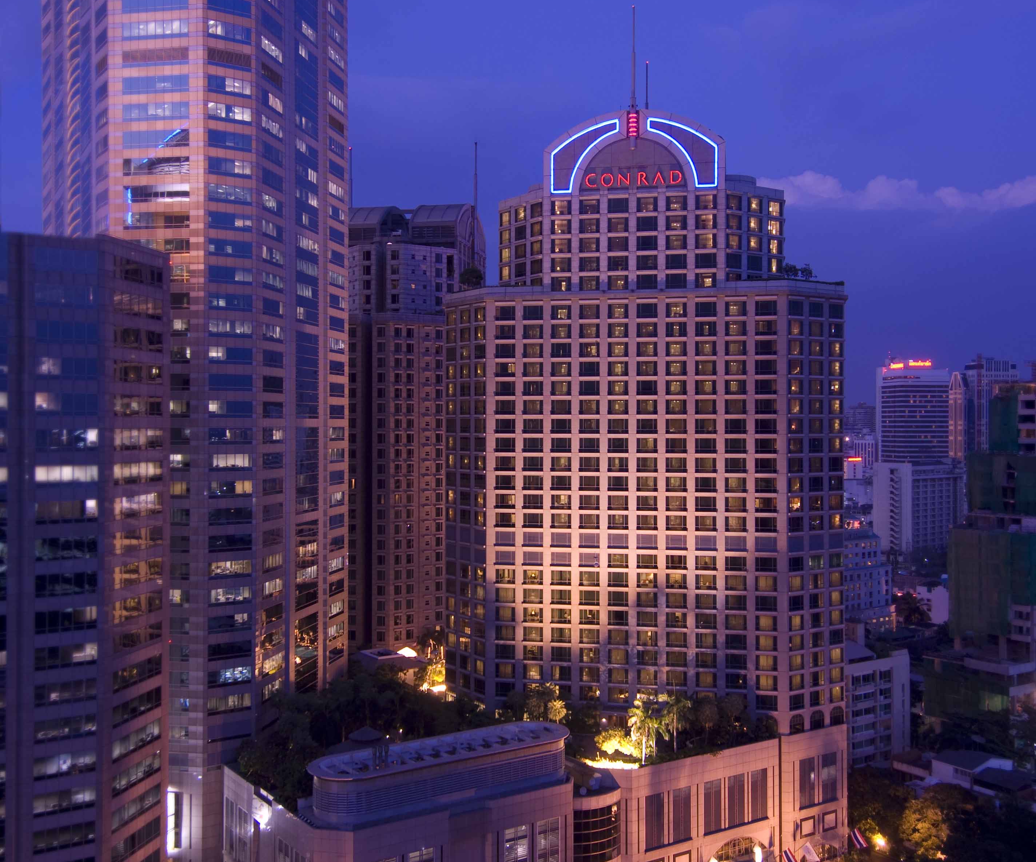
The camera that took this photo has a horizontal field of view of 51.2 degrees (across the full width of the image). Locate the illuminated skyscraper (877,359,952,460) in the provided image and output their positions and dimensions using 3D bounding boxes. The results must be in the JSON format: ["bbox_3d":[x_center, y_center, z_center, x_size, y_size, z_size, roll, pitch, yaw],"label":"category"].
[{"bbox_3d":[266.870,13.610,733.390,44.450,121.000,19.000,0,0,3],"label":"illuminated skyscraper"}]

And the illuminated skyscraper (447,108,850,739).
[{"bbox_3d":[21.530,-2.400,191.490,69.500,102.700,25.000,0,0,12],"label":"illuminated skyscraper"}]

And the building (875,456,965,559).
[{"bbox_3d":[227.320,45.380,613.480,45.750,58.400,26.190,0,0,-32],"label":"building"}]

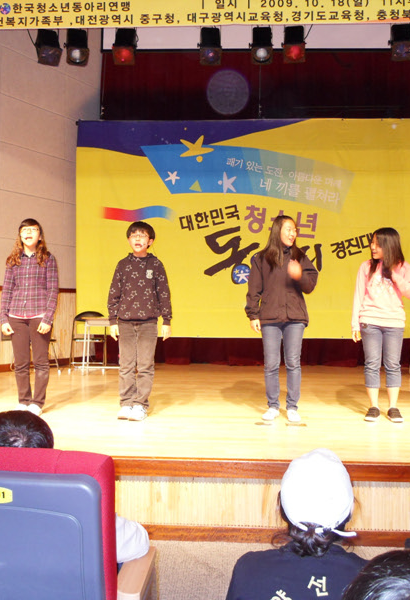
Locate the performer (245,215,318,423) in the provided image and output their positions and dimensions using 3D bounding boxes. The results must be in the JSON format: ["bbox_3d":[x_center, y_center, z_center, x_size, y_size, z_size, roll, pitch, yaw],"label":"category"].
[{"bbox_3d":[0.606,0.131,5.032,0.532,1.578,0.350,1,-1,-5],"label":"performer"}]

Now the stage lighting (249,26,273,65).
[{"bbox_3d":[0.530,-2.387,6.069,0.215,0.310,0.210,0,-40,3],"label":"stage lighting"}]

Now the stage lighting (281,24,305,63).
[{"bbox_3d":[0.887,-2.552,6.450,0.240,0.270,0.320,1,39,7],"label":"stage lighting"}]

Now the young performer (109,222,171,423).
[{"bbox_3d":[-0.493,0.151,4.996,0.468,1.515,0.310,1,-1,-1],"label":"young performer"}]

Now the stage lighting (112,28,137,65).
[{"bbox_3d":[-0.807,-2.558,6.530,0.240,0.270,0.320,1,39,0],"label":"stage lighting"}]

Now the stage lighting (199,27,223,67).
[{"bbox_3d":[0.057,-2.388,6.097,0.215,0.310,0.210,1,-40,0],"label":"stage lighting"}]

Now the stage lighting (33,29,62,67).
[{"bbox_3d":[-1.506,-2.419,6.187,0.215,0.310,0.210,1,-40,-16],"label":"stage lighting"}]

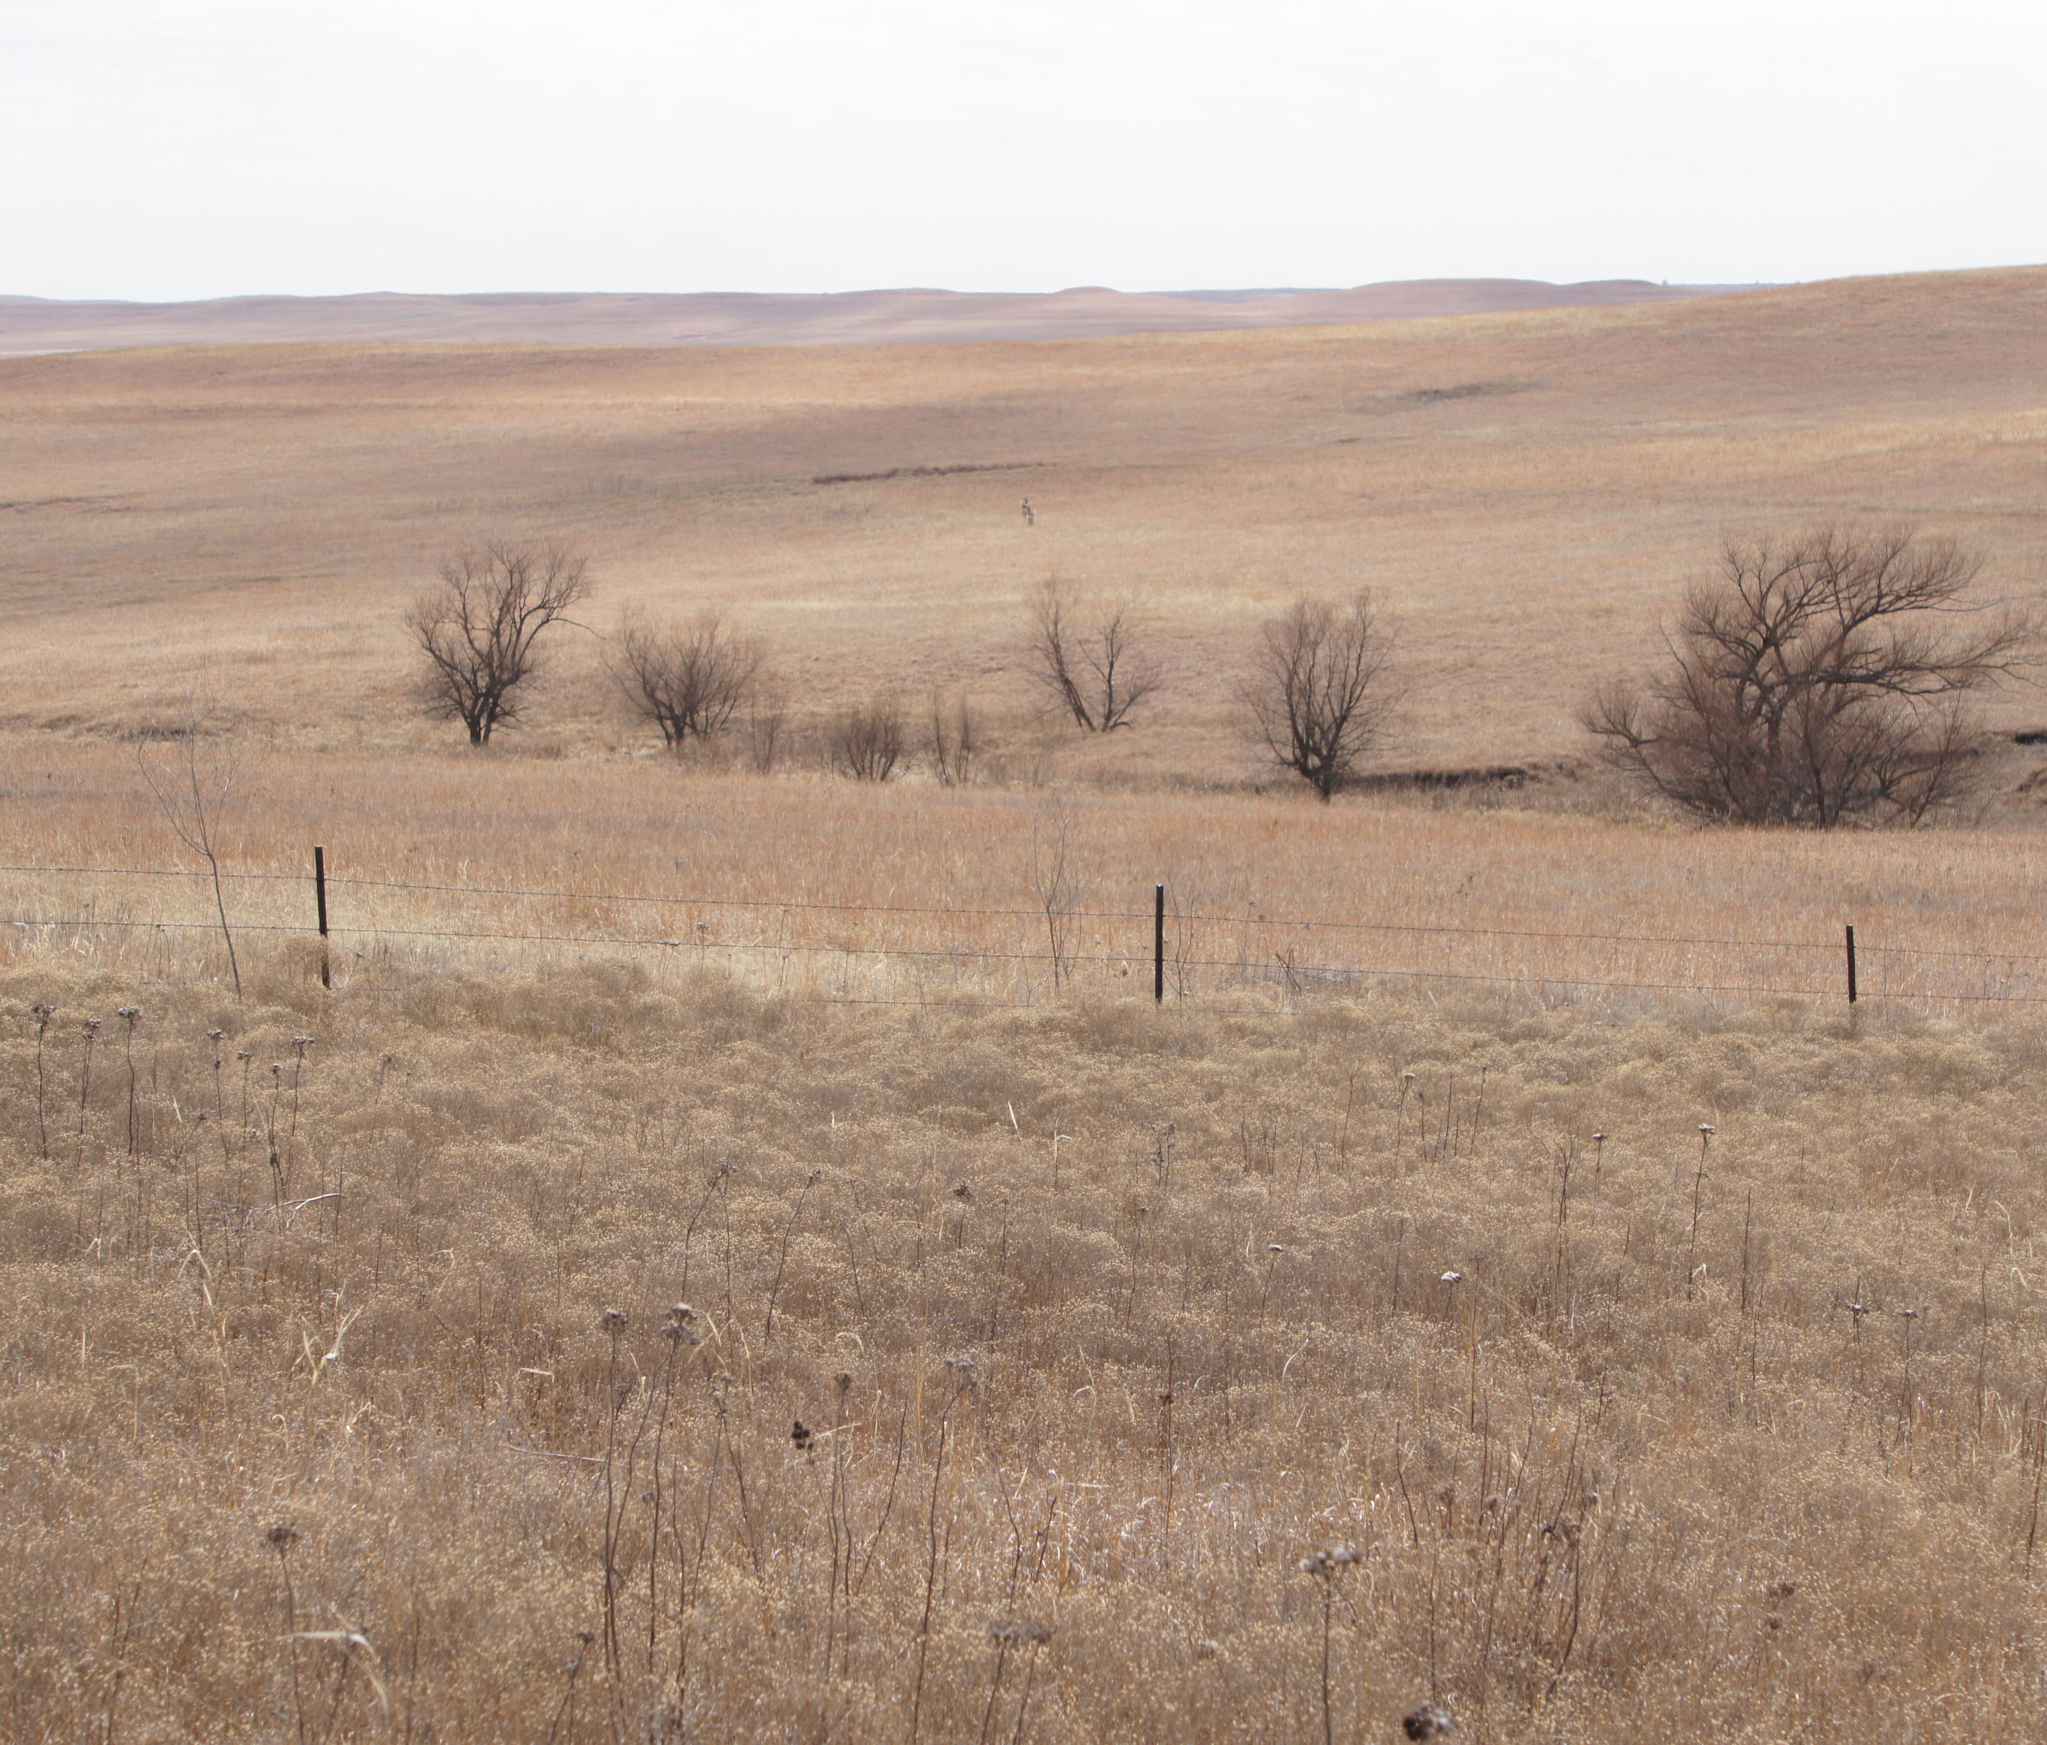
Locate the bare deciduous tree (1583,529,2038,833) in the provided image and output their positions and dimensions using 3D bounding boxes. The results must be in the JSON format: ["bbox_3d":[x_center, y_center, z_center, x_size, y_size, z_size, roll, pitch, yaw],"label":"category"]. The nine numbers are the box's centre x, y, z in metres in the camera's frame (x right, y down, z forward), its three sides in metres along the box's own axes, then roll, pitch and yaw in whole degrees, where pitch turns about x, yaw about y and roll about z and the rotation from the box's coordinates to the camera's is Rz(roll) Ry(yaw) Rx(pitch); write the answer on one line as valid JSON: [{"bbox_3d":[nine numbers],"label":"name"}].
[{"bbox_3d":[15.850,-3.890,120.000,9.270,6.180,7.880,0,5,0],"label":"bare deciduous tree"}]

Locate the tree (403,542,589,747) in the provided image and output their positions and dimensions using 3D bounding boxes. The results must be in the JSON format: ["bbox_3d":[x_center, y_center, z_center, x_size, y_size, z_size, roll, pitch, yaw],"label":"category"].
[{"bbox_3d":[-11.180,-4.820,127.000,3.840,4.360,3.450,0,5,0],"label":"tree"}]

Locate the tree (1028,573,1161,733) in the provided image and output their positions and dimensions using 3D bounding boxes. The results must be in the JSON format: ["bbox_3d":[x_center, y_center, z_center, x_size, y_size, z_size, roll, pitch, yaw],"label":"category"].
[{"bbox_3d":[1.540,-4.730,130.000,2.940,3.440,2.360,0,5,0],"label":"tree"}]

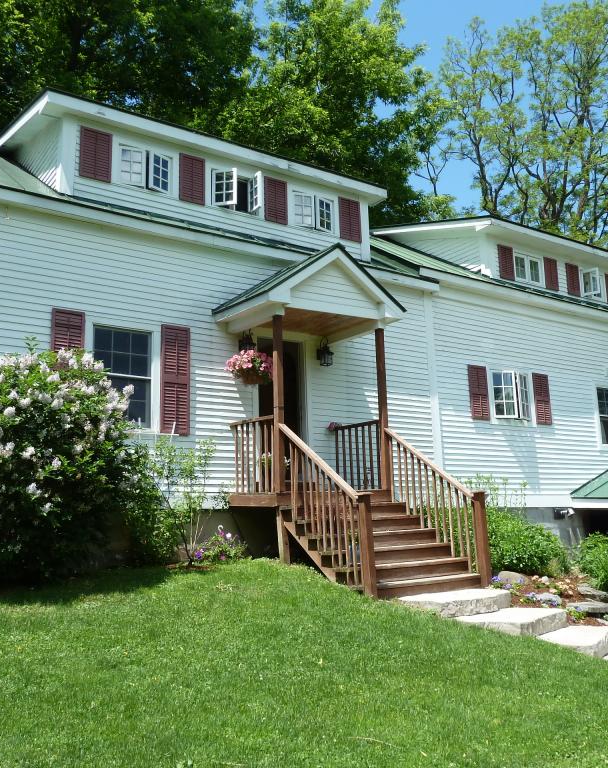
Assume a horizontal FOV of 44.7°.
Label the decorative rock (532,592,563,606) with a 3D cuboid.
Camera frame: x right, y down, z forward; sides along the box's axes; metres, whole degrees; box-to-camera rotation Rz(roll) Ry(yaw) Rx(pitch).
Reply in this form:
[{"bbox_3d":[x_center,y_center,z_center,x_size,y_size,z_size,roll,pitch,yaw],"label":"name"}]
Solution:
[{"bbox_3d":[2.618,2.311,7.950,0.320,0.130,0.240,-4,-10,17],"label":"decorative rock"}]

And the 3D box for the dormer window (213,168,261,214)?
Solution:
[{"bbox_3d":[-0.969,-2.885,11.036,0.810,0.594,0.270,6,-12,-34],"label":"dormer window"}]

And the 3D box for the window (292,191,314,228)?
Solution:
[{"bbox_3d":[0.004,-2.874,12.226,0.410,0.610,0.060,6,-13,-34],"label":"window"}]

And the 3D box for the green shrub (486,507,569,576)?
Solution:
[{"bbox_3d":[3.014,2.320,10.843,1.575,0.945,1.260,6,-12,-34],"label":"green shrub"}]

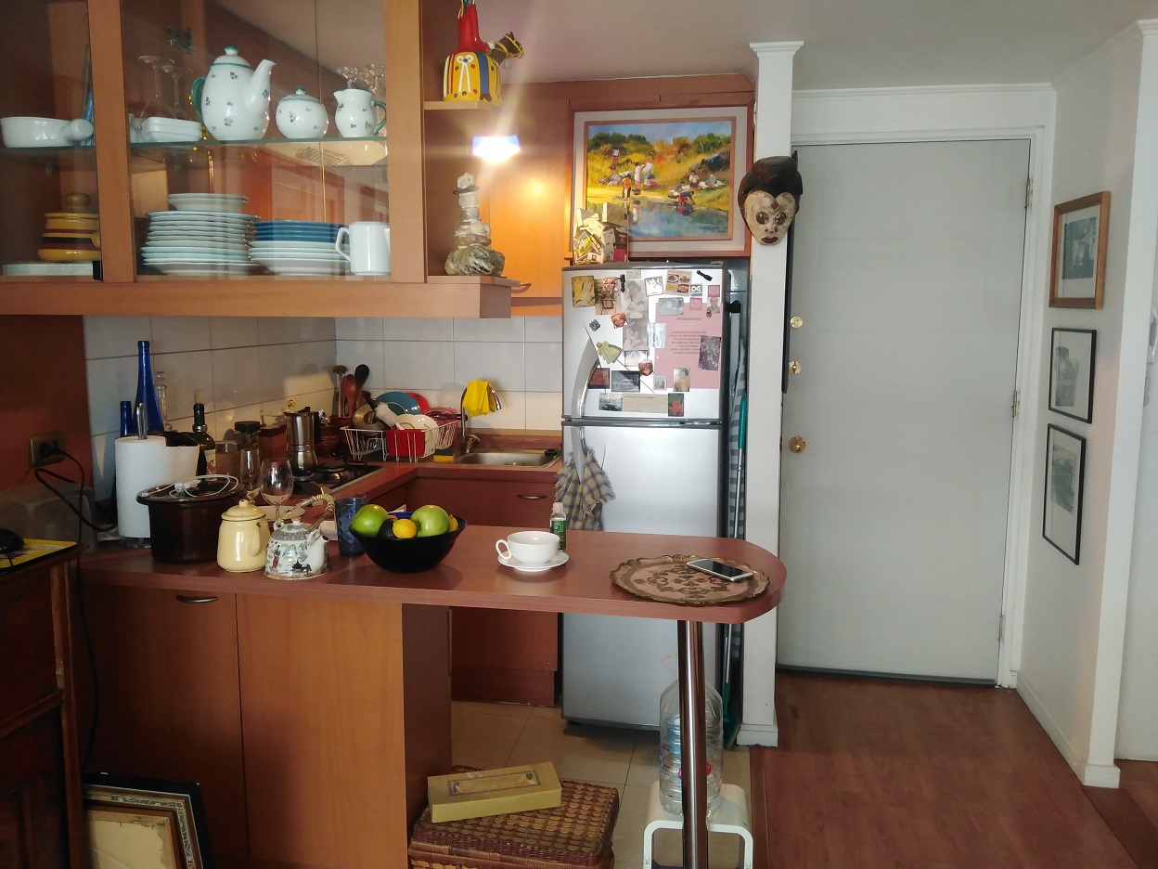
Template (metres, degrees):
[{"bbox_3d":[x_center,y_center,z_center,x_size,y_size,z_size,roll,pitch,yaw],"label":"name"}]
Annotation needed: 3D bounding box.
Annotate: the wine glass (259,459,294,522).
[{"bbox_3d":[-0.755,0.149,2.175,0.079,0.170,0.079,1,7,11],"label":"wine glass"}]

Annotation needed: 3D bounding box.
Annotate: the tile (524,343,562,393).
[{"bbox_3d":[-0.077,-0.270,3.513,0.290,0.200,0.010,1,8,11],"label":"tile"}]

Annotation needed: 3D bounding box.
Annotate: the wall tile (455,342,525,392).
[{"bbox_3d":[-0.366,-0.279,3.569,0.302,0.200,0.010,1,8,11],"label":"wall tile"}]

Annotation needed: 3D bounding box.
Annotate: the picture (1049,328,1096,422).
[{"bbox_3d":[1.585,-0.198,2.806,0.022,0.281,0.379,1,7,11],"label":"picture"}]

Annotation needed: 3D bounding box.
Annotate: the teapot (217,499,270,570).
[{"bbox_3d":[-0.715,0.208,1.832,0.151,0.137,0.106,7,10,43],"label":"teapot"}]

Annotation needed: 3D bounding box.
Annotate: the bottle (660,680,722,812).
[{"bbox_3d":[0.276,0.750,2.147,0.159,0.353,0.159,1,7,11],"label":"bottle"}]

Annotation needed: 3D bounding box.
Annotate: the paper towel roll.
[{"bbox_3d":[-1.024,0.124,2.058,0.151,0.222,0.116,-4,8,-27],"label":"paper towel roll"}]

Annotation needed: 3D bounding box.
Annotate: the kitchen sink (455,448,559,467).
[{"bbox_3d":[-0.257,0.157,3.288,0.385,0.150,0.365,1,8,11],"label":"kitchen sink"}]

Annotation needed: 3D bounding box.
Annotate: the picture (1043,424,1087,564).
[{"bbox_3d":[1.590,0.184,2.855,0.020,0.393,0.330,1,8,11],"label":"picture"}]

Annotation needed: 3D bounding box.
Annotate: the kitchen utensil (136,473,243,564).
[{"bbox_3d":[-0.877,0.191,1.977,0.222,0.165,0.222,1,8,11],"label":"kitchen utensil"}]

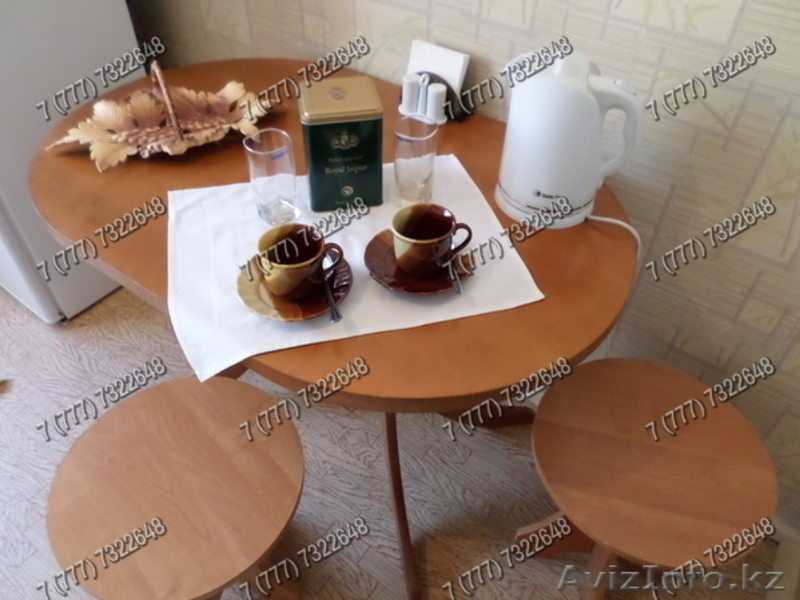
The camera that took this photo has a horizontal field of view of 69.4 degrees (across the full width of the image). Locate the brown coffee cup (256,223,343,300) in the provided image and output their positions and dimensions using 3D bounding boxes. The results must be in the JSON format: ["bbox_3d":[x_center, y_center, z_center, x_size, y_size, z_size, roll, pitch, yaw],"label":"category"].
[{"bbox_3d":[-0.121,-0.045,0.722,0.102,0.067,0.082,-14,46,-15],"label":"brown coffee cup"}]

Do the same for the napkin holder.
[{"bbox_3d":[0.058,-0.395,1.056,0.129,0.123,0.063,26,50,24],"label":"napkin holder"}]

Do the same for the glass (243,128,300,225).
[{"bbox_3d":[-0.178,-0.172,0.823,0.066,0.122,0.066,1,44,0],"label":"glass"}]

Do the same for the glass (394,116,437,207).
[{"bbox_3d":[0.022,-0.204,0.874,0.066,0.124,0.066,1,45,0],"label":"glass"}]

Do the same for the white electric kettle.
[{"bbox_3d":[0.233,-0.233,0.830,0.197,0.210,0.152,0,44,-1],"label":"white electric kettle"}]

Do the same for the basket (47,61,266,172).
[{"bbox_3d":[-0.392,-0.318,0.957,0.379,0.138,0.197,-20,48,-20],"label":"basket"}]

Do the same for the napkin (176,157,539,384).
[{"bbox_3d":[-0.089,-0.066,0.845,0.468,0.064,0.365,-10,45,-11],"label":"napkin"}]

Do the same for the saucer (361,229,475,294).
[{"bbox_3d":[0.028,-0.051,0.775,0.147,0.022,0.147,1,44,-1],"label":"saucer"}]

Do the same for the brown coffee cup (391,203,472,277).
[{"bbox_3d":[0.040,-0.076,0.756,0.102,0.067,0.082,-10,45,-11],"label":"brown coffee cup"}]

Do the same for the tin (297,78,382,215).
[{"bbox_3d":[-0.087,-0.226,0.856,0.107,0.157,0.097,-8,45,-9],"label":"tin"}]

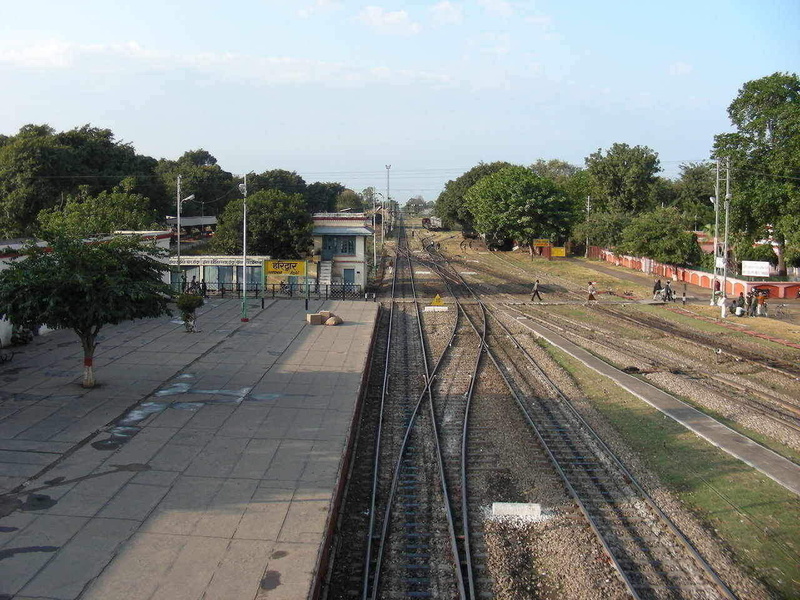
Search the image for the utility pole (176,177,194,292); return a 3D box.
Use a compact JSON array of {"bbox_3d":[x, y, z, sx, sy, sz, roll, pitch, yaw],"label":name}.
[{"bbox_3d":[-17.503,-5.299,71.827,1.400,9.400,0.350,1,6,6],"label":"utility pole"}]

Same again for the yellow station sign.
[{"bbox_3d":[-6.969,-1.917,53.449,2.600,0.975,0.120,0,6,3],"label":"yellow station sign"}]

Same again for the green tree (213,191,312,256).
[{"bbox_3d":[-12.811,-5.836,81.823,9.400,9.100,9.000,0,6,0],"label":"green tree"}]

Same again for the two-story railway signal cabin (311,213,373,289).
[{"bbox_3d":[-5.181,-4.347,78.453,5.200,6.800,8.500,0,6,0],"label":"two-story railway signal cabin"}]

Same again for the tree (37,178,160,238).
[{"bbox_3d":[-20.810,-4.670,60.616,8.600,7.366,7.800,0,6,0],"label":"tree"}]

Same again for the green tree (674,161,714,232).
[{"bbox_3d":[43.144,-12.803,127.358,9.000,14.000,9.000,0,6,0],"label":"green tree"}]

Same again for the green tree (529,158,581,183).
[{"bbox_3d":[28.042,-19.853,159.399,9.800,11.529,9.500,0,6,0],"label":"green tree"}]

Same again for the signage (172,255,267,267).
[{"bbox_3d":[-14.664,-3.171,70.952,7.800,0.930,0.200,0,6,0],"label":"signage"}]

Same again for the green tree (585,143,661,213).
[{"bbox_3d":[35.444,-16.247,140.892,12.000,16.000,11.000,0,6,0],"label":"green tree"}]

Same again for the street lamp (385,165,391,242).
[{"bbox_3d":[-2.501,-21.042,191.000,1.200,16.700,1.000,0,6,0],"label":"street lamp"}]

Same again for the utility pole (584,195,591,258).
[{"bbox_3d":[25.779,-10.005,120.551,0.750,8.620,0.400,0,6,0],"label":"utility pole"}]

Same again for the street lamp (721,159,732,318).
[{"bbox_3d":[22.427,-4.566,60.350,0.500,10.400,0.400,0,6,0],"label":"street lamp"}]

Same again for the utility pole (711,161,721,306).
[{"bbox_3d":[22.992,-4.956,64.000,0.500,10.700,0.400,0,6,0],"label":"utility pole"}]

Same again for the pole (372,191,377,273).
[{"bbox_3d":[-2.646,-7.240,93.500,0.350,9.100,0.300,0,6,0],"label":"pole"}]

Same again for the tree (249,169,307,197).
[{"bbox_3d":[-18.587,-13.294,134.344,10.500,13.600,10.500,0,6,0],"label":"tree"}]

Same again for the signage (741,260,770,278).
[{"bbox_3d":[28.571,-2.481,70.500,2.050,1.200,0.100,4,7,33],"label":"signage"}]

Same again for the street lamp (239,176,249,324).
[{"bbox_3d":[-8.328,-2.746,47.187,0.420,7.920,0.380,0,6,0],"label":"street lamp"}]

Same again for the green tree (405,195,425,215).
[{"bbox_3d":[8.837,-52.399,517.355,13.000,16.000,13.000,0,6,0],"label":"green tree"}]

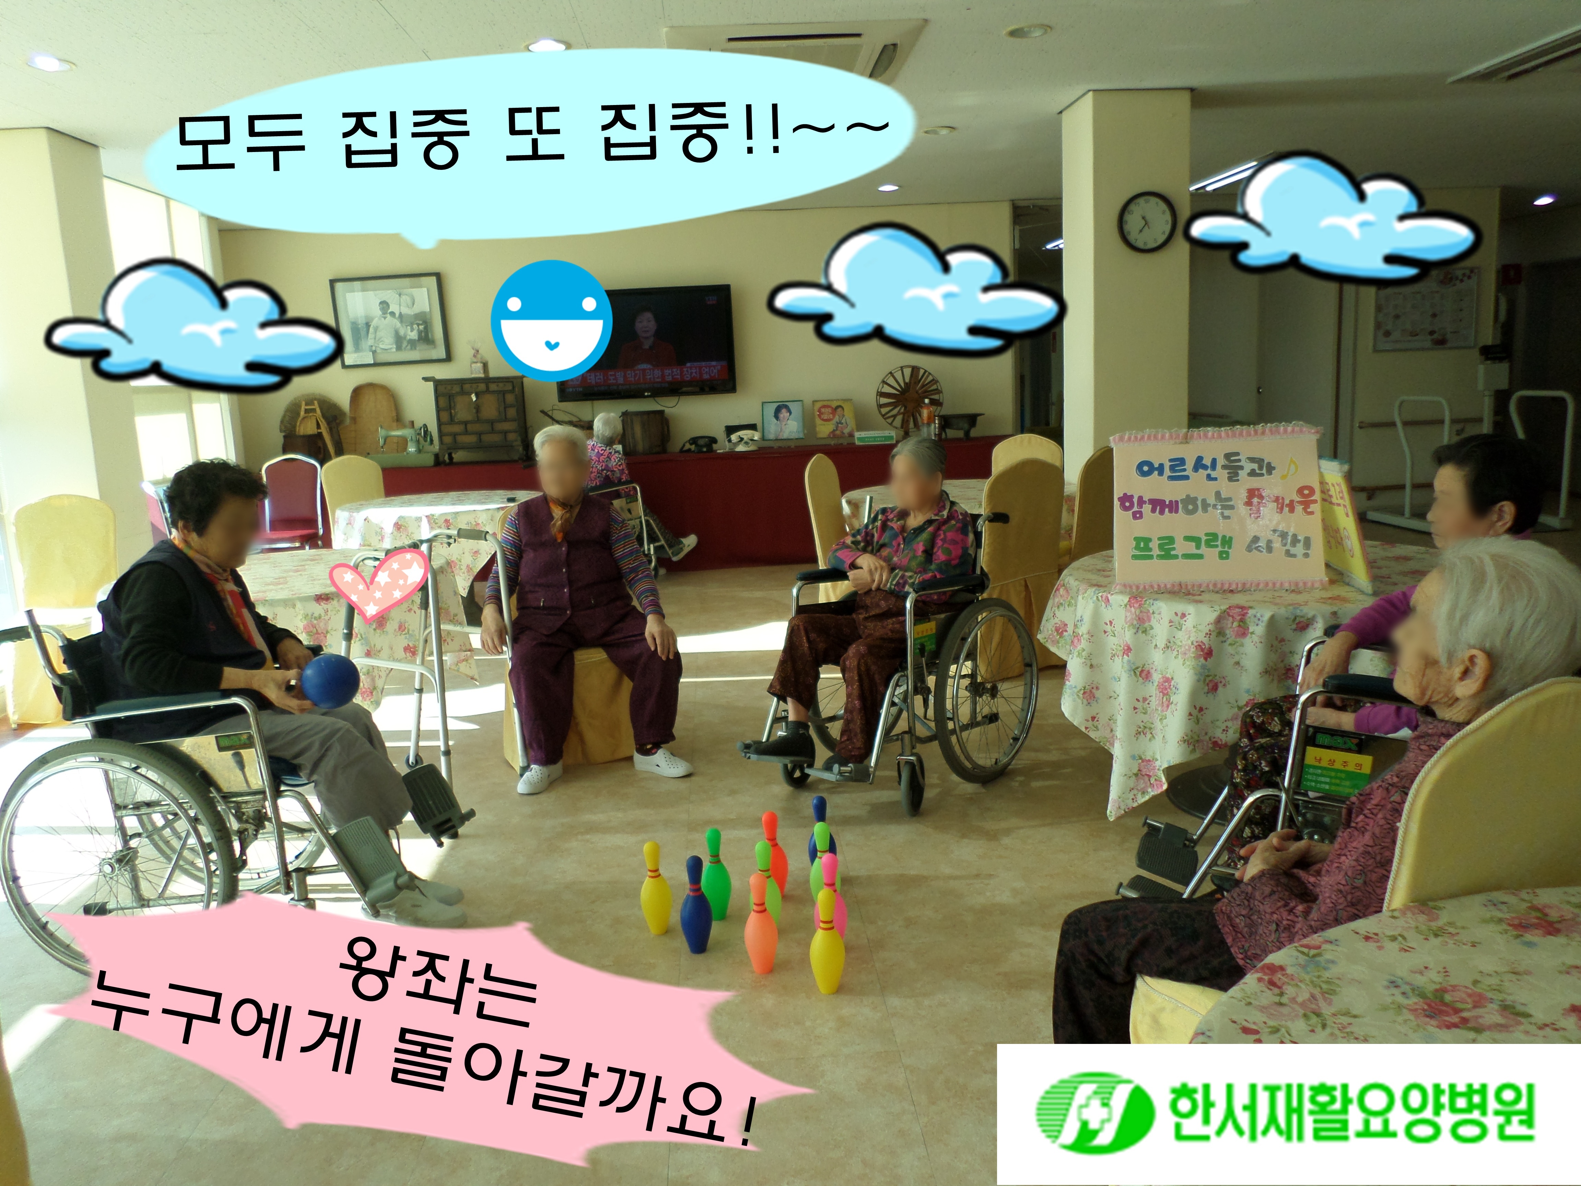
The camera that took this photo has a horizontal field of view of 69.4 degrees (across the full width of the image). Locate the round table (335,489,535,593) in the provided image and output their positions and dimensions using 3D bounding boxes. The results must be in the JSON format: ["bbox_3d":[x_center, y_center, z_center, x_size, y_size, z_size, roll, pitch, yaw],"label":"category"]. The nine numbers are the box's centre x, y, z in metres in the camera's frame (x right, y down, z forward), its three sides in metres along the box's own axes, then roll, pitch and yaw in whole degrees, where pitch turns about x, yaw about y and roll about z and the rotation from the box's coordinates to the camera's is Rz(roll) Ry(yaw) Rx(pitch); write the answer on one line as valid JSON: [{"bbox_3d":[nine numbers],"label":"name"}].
[{"bbox_3d":[-2.102,-0.197,7.063,1.300,0.735,1.300,-3,10,-2],"label":"round table"}]

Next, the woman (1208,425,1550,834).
[{"bbox_3d":[1.188,0.238,2.308,0.692,1.105,0.506,2,11,26],"label":"woman"}]

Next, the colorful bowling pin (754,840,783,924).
[{"bbox_3d":[-0.055,0.696,2.691,0.076,0.232,0.076,-3,10,0],"label":"colorful bowling pin"}]

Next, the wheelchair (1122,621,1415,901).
[{"bbox_3d":[1.228,0.368,2.392,1.020,0.870,0.620,3,11,28],"label":"wheelchair"}]

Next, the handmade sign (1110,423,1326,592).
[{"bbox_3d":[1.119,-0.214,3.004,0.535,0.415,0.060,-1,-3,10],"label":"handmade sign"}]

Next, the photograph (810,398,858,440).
[{"bbox_3d":[0.341,-1.333,8.750,0.312,0.302,0.025,-3,-4,-4],"label":"photograph"}]

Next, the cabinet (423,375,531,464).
[{"bbox_3d":[-2.351,-1.332,8.805,0.800,0.660,0.360,-3,10,-2],"label":"cabinet"}]

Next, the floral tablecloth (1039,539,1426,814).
[{"bbox_3d":[1.422,0.231,3.339,1.320,0.630,1.320,-3,10,-4],"label":"floral tablecloth"}]

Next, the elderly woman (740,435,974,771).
[{"bbox_3d":[0.215,0.022,3.534,0.516,0.997,0.826,5,13,38],"label":"elderly woman"}]

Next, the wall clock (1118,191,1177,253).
[{"bbox_3d":[1.887,-1.955,6.031,0.315,0.315,0.045,-3,9,-4],"label":"wall clock"}]

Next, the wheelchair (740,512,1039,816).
[{"bbox_3d":[0.326,0.182,3.724,0.620,0.900,1.010,5,12,41],"label":"wheelchair"}]

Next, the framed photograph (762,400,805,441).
[{"bbox_3d":[-0.052,-1.313,8.720,0.318,0.305,0.025,-3,-4,-4],"label":"framed photograph"}]

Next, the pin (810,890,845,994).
[{"bbox_3d":[0.080,0.738,2.417,0.076,0.232,0.076,-3,10,0],"label":"pin"}]

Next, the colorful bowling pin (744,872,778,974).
[{"bbox_3d":[-0.064,0.728,2.514,0.076,0.232,0.076,-3,10,0],"label":"colorful bowling pin"}]

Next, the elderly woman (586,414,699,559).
[{"bbox_3d":[-1.215,-0.720,8.657,0.920,1.200,0.500,-10,12,-37],"label":"elderly woman"}]

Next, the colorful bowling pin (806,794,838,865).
[{"bbox_3d":[0.082,0.640,2.987,0.074,0.237,0.074,-3,10,0],"label":"colorful bowling pin"}]

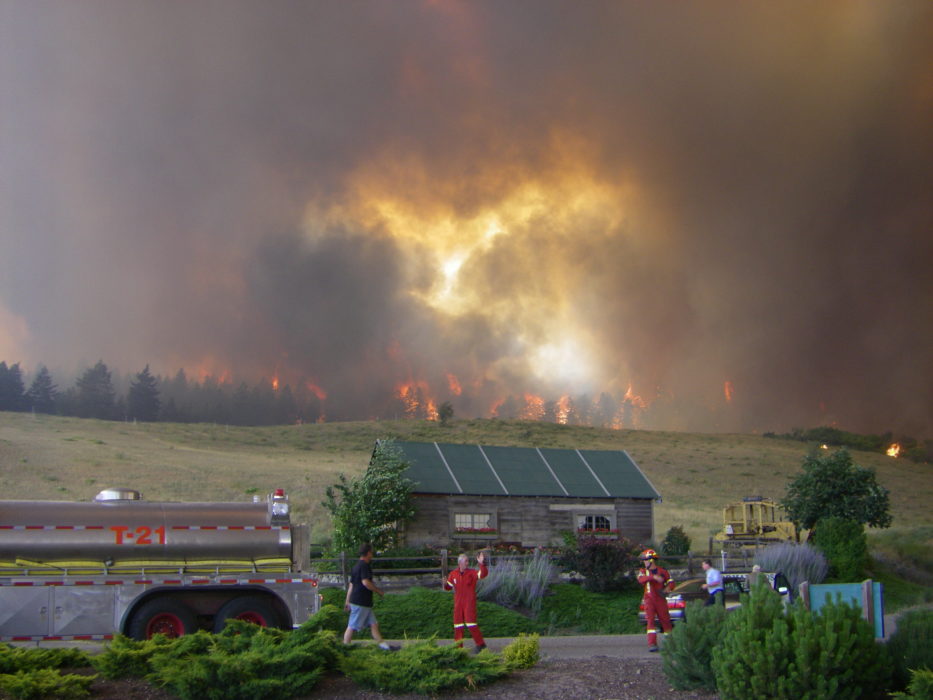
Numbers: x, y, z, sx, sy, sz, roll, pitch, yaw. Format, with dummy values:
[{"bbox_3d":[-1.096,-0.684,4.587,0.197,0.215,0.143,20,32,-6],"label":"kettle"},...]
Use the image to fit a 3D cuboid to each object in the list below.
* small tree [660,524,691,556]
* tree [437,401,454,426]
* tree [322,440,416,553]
[{"bbox_3d":[6.835,6.261,33.500,0.981,1.093,0.981,0,-11,0],"label":"small tree"},{"bbox_3d":[-3.075,9.295,150.000,2.636,3.829,2.636,0,-11,0],"label":"tree"},{"bbox_3d":[-2.869,4.361,30.300,2.781,3.370,2.642,0,-11,0],"label":"tree"}]

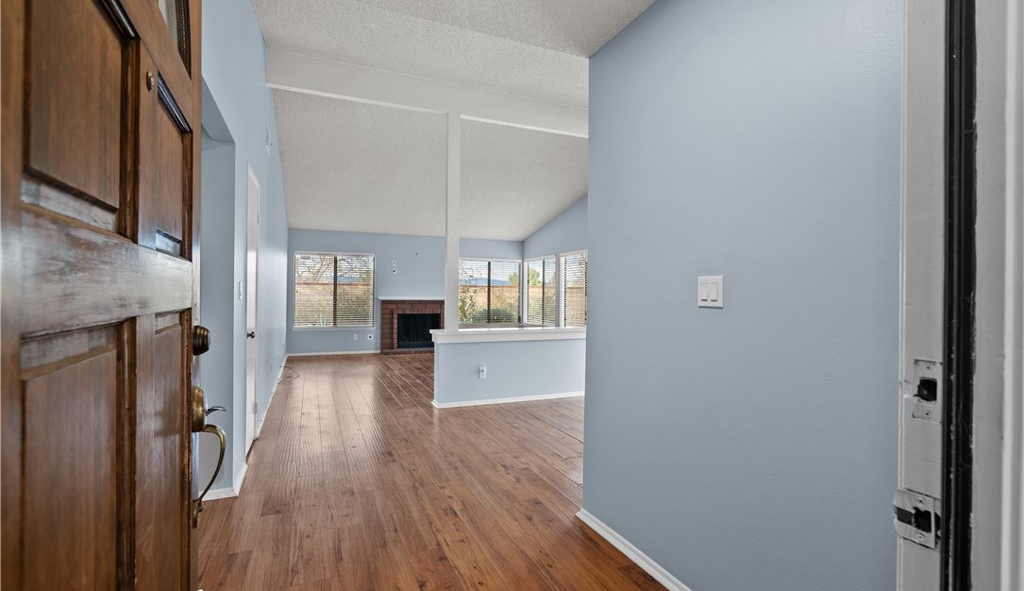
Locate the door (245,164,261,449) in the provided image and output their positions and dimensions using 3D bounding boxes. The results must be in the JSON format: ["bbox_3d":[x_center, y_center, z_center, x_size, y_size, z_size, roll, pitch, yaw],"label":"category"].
[{"bbox_3d":[-2.032,0.152,3.540,0.040,2.030,0.670,0,0,-24],"label":"door"}]

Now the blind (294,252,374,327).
[{"bbox_3d":[-3.509,-0.092,9.088,1.470,1.400,0.060,0,0,-24],"label":"blind"}]

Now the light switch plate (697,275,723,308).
[{"bbox_3d":[0.736,-0.015,1.689,0.010,0.115,0.115,0,0,-24],"label":"light switch plate"}]

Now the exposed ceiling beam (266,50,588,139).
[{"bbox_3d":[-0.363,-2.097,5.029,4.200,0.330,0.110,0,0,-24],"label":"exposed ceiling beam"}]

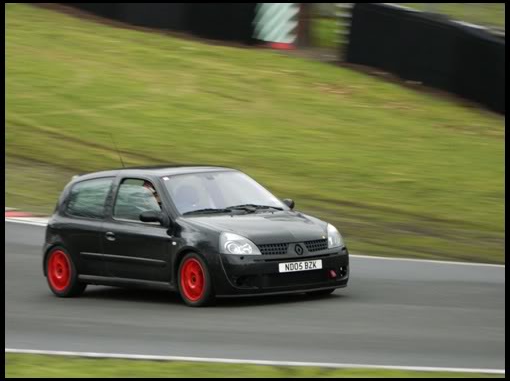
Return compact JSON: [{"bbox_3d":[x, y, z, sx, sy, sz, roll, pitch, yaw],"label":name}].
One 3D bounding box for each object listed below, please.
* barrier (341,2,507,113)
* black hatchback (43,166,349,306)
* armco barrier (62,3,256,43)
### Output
[{"bbox_3d":[2.489,-2.037,59.958,0.300,1.060,12.200,-3,6,-9],"label":"barrier"},{"bbox_3d":[-0.645,0.425,42.000,1.670,1.370,3.810,-4,3,-35],"label":"black hatchback"},{"bbox_3d":[-2.067,-3.679,78.450,0.300,1.050,15.800,-3,6,-14],"label":"armco barrier"}]

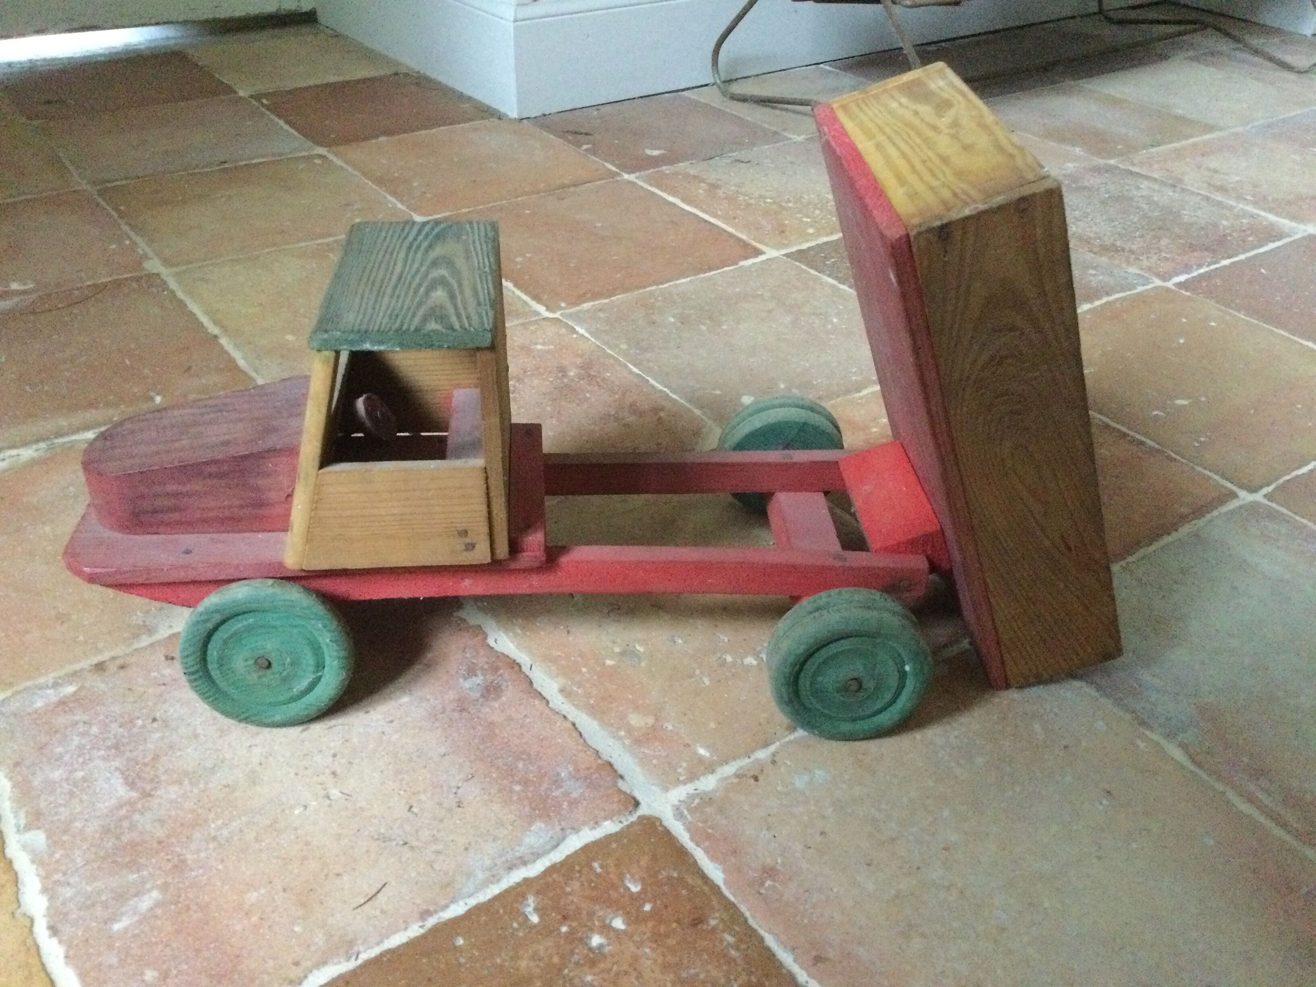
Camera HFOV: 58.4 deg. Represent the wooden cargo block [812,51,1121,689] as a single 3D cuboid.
[{"bbox_3d":[0.139,-0.052,0.529,0.056,0.226,0.157,-17,34,6],"label":"wooden cargo block"}]

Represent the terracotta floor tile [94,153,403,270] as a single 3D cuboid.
[{"bbox_3d":[-0.352,-0.244,1.025,0.206,0.018,0.206,-20,40,-30],"label":"terracotta floor tile"}]

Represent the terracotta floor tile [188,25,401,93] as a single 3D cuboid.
[{"bbox_3d":[-0.426,-0.510,1.420,0.206,0.018,0.206,-20,40,-30],"label":"terracotta floor tile"}]

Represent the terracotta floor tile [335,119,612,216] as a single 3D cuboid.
[{"bbox_3d":[-0.176,-0.308,1.130,0.206,0.018,0.206,-20,40,-30],"label":"terracotta floor tile"}]

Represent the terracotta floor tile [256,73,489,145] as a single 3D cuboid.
[{"bbox_3d":[-0.301,-0.409,1.276,0.206,0.018,0.206,-20,40,-30],"label":"terracotta floor tile"}]

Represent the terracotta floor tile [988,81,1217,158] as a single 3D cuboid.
[{"bbox_3d":[0.474,-0.406,1.307,0.206,0.018,0.206,-20,40,-30],"label":"terracotta floor tile"}]

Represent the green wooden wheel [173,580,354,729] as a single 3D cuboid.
[{"bbox_3d":[-0.163,0.067,0.491,0.069,0.069,0.020,-2,34,-5],"label":"green wooden wheel"}]

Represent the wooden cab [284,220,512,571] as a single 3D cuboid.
[{"bbox_3d":[-0.109,-0.045,0.499,0.090,0.105,0.110,-1,34,-5],"label":"wooden cab"}]

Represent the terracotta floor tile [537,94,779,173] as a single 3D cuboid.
[{"bbox_3d":[-0.001,-0.374,1.238,0.206,0.018,0.206,-20,40,-30],"label":"terracotta floor tile"}]

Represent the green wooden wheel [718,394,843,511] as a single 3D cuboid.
[{"bbox_3d":[0.066,-0.019,0.634,0.066,0.066,0.027,-2,34,-5],"label":"green wooden wheel"}]

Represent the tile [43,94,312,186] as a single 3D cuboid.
[{"bbox_3d":[-0.477,-0.344,1.170,0.206,0.018,0.206,-20,40,-30],"label":"tile"}]

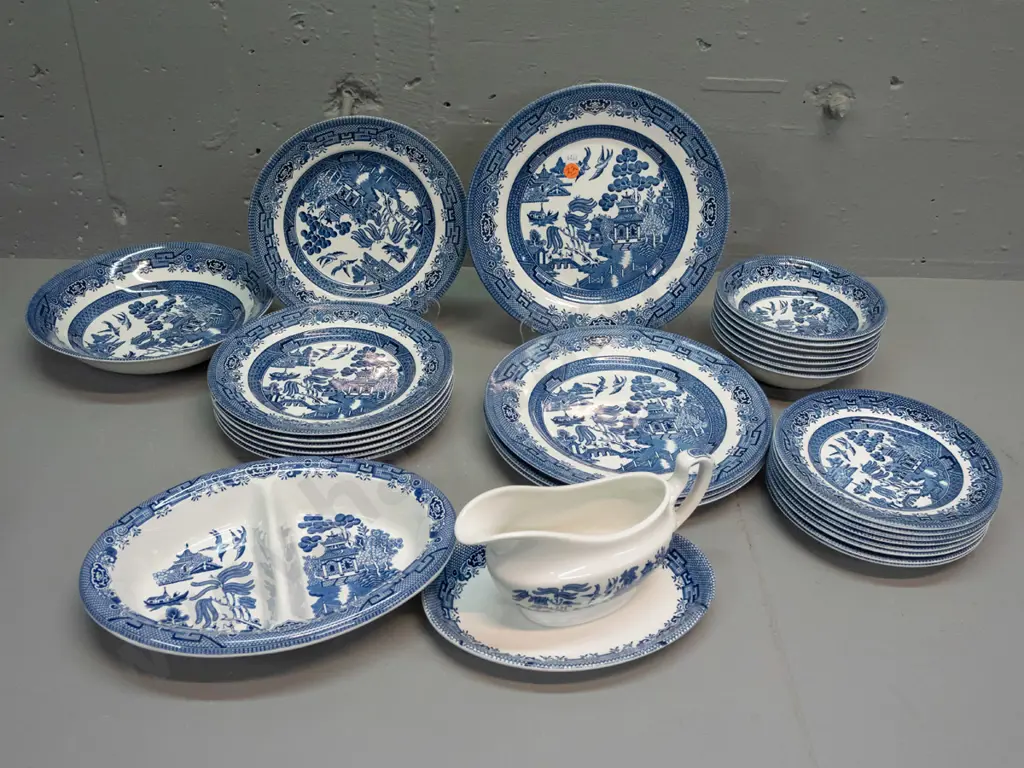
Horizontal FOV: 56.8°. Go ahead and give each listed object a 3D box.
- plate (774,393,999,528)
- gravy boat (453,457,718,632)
[{"bbox_3d":[0.295,0.062,0.755,0.172,0.019,0.172,1,36,-1],"label":"plate"},{"bbox_3d":[0.051,0.108,0.654,0.188,0.098,0.075,-10,37,-16],"label":"gravy boat"}]

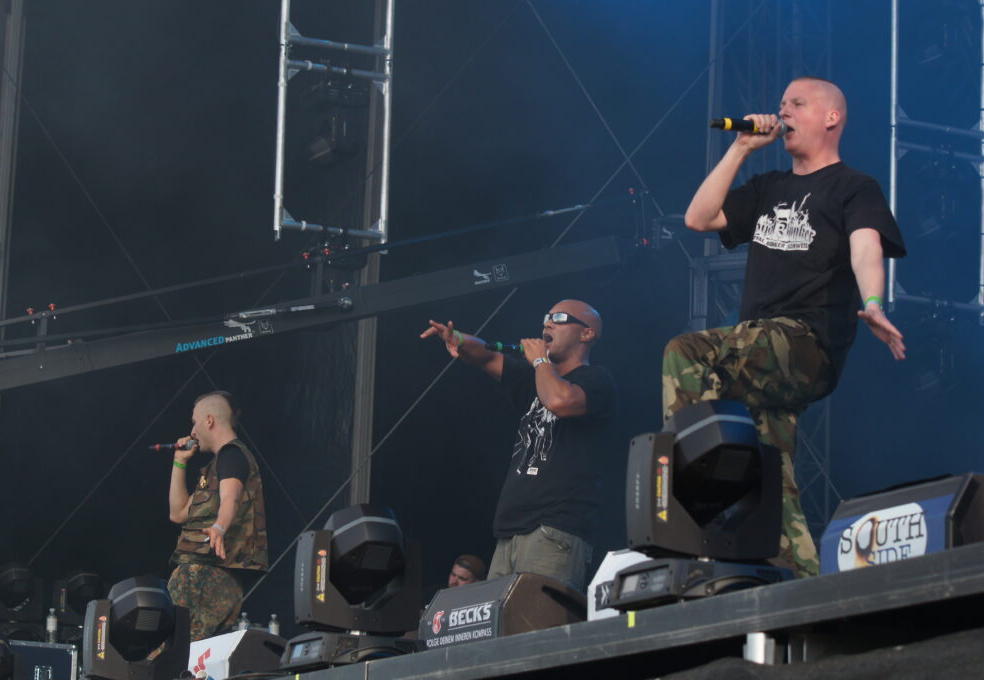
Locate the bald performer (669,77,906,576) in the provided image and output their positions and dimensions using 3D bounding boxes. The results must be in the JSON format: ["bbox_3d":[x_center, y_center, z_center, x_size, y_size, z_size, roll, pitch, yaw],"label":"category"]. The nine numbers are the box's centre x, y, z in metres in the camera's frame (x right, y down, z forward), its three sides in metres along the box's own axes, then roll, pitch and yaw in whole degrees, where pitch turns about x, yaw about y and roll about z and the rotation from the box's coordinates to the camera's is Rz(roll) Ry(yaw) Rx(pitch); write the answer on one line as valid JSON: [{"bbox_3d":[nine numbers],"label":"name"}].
[{"bbox_3d":[0.873,0.061,9.183,0.640,1.700,0.600,12,-15,-42],"label":"bald performer"}]

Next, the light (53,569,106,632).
[{"bbox_3d":[-2.769,1.784,21.350,0.350,0.505,0.370,7,-12,-24],"label":"light"}]

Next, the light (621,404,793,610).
[{"bbox_3d":[0.539,0.400,7.950,0.350,0.505,0.370,7,-12,-24],"label":"light"}]

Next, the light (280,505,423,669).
[{"bbox_3d":[-0.434,0.764,9.950,0.350,0.505,0.370,7,-12,-24],"label":"light"}]

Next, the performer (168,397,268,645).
[{"bbox_3d":[-1.269,1.069,14.433,0.450,1.700,0.530,5,-12,-17],"label":"performer"}]

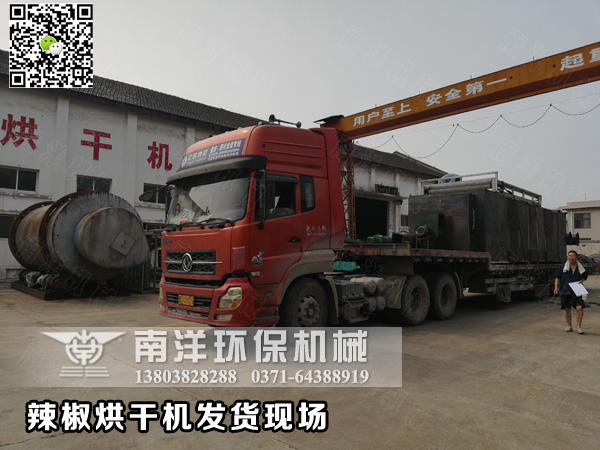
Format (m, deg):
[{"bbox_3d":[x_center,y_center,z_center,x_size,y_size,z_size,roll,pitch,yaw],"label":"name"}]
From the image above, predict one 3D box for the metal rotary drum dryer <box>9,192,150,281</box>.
[{"bbox_3d":[-8.254,0.694,16.386,3.040,3.500,7.000,5,-5,-43],"label":"metal rotary drum dryer"}]

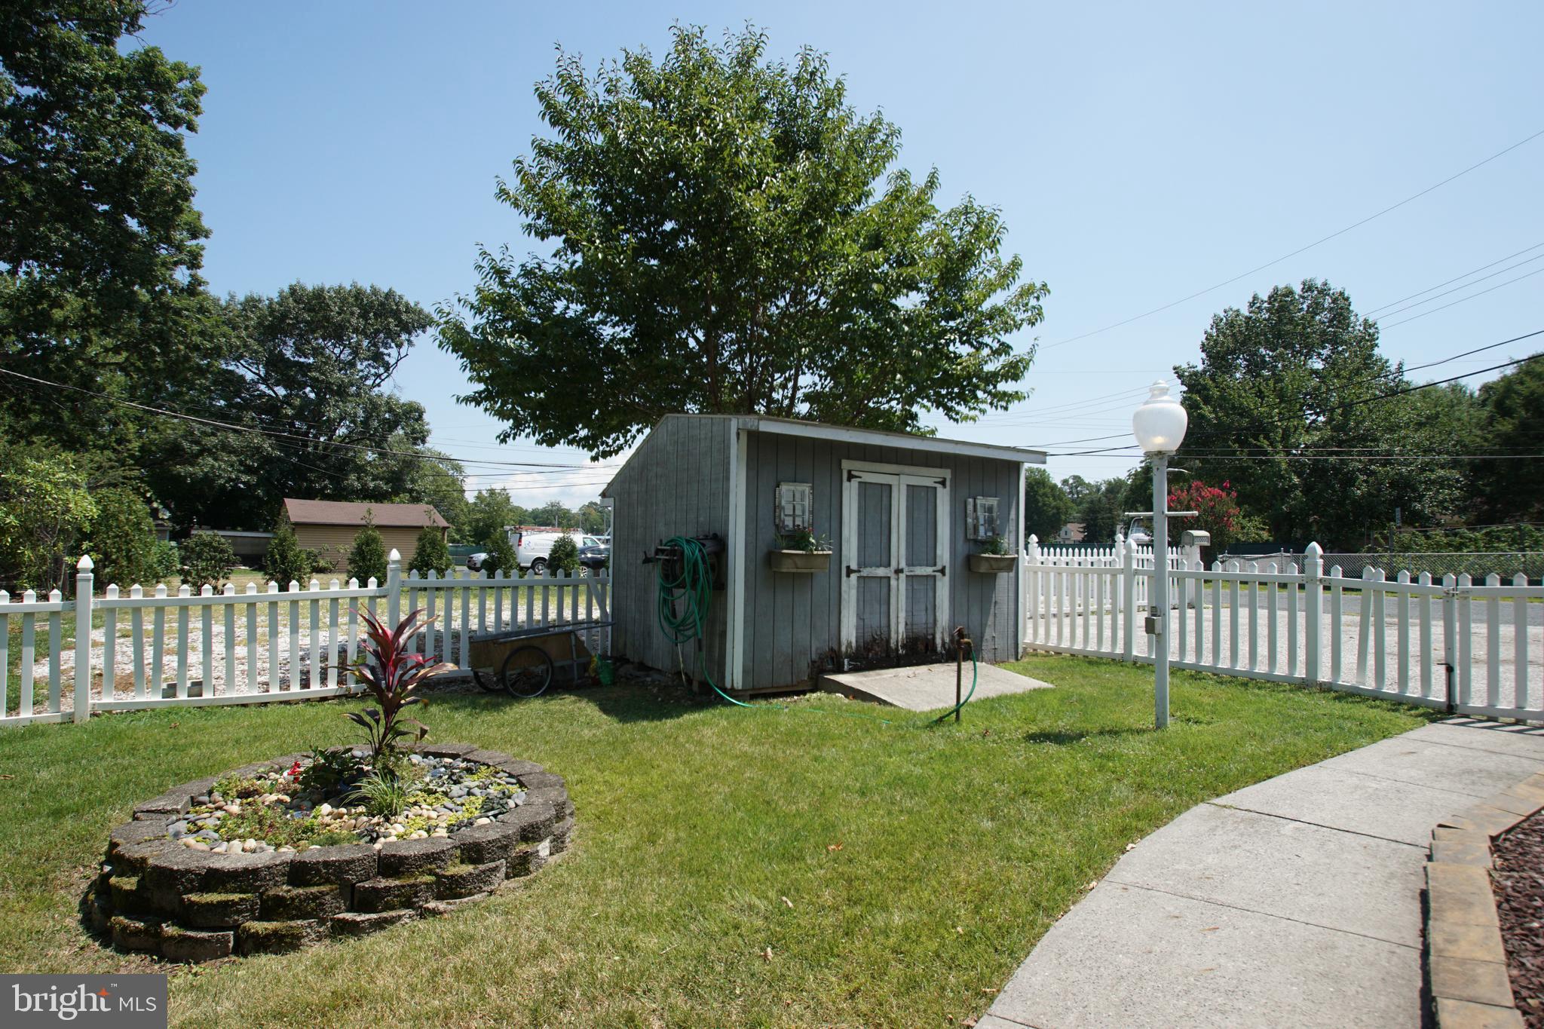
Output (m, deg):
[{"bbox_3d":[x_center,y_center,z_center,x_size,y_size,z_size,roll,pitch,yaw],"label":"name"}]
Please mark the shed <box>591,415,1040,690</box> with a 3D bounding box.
[{"bbox_3d":[0.559,0.360,8.393,3.850,2.500,2.720,1,-1,-35],"label":"shed"}]

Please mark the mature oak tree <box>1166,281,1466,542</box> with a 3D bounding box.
[{"bbox_3d":[21.800,-3.600,31.500,10.200,12.000,9.800,0,-1,0],"label":"mature oak tree"}]

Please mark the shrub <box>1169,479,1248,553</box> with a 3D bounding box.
[{"bbox_3d":[13.500,0.600,24.000,2.500,3.200,2.400,0,-1,0],"label":"shrub"}]

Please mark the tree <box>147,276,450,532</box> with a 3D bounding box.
[{"bbox_3d":[-28.000,-5.300,47.000,16.500,17.800,15.000,0,-1,0],"label":"tree"}]

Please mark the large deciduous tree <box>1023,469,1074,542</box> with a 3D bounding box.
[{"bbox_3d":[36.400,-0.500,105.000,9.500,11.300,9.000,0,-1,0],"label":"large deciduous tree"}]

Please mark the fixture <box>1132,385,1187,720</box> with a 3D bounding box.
[{"bbox_3d":[2.670,0.275,5.300,0.400,2.380,0.400,0,-1,0],"label":"fixture"}]

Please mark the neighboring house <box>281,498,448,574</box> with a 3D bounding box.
[{"bbox_3d":[-21.200,1.100,40.100,7.300,3.700,5.200,1,-1,-39],"label":"neighboring house"}]

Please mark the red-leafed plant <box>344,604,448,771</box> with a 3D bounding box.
[{"bbox_3d":[-1.745,0.810,3.600,0.470,0.750,0.470,0,-1,0],"label":"red-leafed plant"}]

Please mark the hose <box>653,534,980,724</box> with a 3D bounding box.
[{"bbox_3d":[0.240,0.840,6.000,2.600,1.330,0.500,0,-1,24],"label":"hose"}]

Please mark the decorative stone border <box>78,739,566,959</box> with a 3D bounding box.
[{"bbox_3d":[-1.720,1.310,3.240,1.740,0.280,1.740,0,-1,0],"label":"decorative stone border"}]

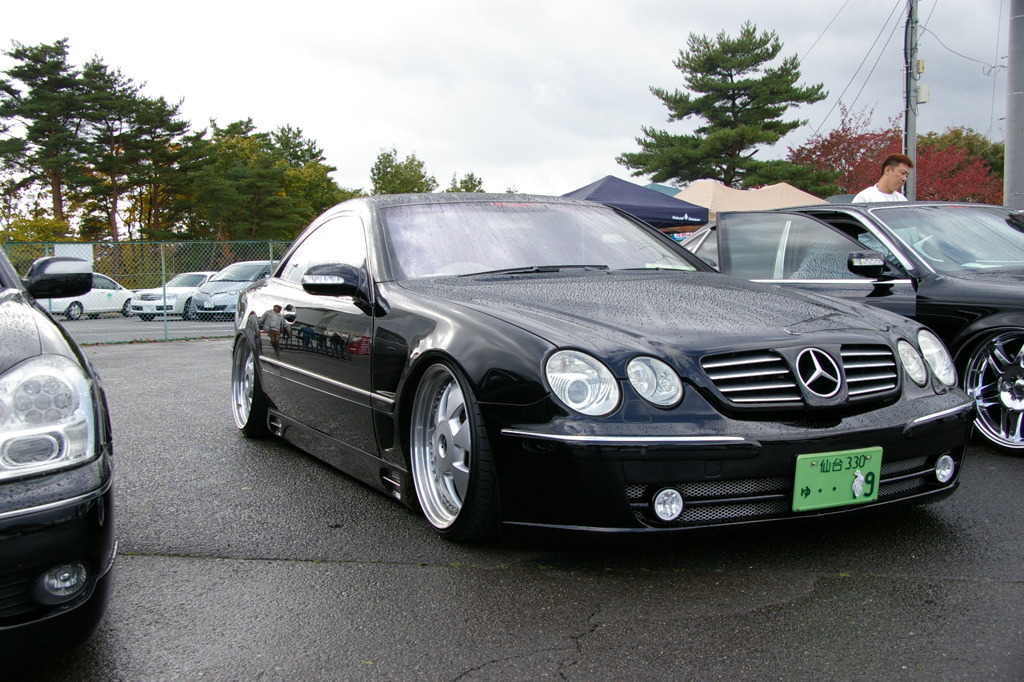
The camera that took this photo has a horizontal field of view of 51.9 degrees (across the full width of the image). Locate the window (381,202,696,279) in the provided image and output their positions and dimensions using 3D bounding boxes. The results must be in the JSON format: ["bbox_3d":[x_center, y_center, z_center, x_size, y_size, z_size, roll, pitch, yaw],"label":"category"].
[{"bbox_3d":[0.138,-0.430,4.603,1.400,0.130,0.750,-2,33,-27],"label":"window"}]

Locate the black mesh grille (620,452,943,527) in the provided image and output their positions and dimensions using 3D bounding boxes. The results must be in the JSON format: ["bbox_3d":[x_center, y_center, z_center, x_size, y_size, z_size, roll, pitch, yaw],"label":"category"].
[{"bbox_3d":[0.909,0.426,3.136,1.240,0.145,0.200,-2,3,-27],"label":"black mesh grille"}]

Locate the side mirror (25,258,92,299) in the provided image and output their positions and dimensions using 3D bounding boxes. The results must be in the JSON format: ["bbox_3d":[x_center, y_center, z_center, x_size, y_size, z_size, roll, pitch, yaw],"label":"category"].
[{"bbox_3d":[-1.507,-0.211,3.500,0.200,0.140,0.115,-2,3,-29],"label":"side mirror"}]

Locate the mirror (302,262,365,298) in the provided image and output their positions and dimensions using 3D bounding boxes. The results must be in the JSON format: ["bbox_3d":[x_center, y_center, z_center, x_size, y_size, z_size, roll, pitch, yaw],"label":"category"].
[{"bbox_3d":[-0.716,-0.237,4.182,0.220,0.142,0.130,-2,3,-27],"label":"mirror"}]

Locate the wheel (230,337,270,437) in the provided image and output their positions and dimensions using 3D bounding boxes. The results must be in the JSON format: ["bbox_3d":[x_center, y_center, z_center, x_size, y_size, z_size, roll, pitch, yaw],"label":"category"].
[{"bbox_3d":[-1.433,0.237,6.077,0.250,0.635,0.635,1,2,-27],"label":"wheel"}]

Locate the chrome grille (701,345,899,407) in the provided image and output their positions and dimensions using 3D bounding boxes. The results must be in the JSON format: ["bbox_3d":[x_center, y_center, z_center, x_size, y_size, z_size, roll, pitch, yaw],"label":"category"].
[{"bbox_3d":[0.898,0.101,3.134,0.775,0.175,0.130,-2,3,-27],"label":"chrome grille"}]

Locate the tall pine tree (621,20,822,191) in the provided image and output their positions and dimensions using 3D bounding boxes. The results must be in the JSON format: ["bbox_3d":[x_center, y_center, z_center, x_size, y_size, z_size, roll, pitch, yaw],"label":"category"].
[{"bbox_3d":[7.256,-5.961,36.243,6.795,9.752,6.455,-1,3,0],"label":"tall pine tree"}]

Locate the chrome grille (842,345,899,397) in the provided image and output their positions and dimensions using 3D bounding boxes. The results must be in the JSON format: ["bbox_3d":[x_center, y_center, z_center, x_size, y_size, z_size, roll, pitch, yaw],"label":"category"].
[{"bbox_3d":[1.109,0.084,3.251,0.290,0.150,0.100,-2,3,-27],"label":"chrome grille"}]

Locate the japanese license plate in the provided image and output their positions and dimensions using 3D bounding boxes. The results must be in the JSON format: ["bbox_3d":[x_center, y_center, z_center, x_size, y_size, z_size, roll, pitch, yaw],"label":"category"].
[{"bbox_3d":[0.949,0.399,3.055,0.330,0.165,0.020,-2,8,-27],"label":"japanese license plate"}]

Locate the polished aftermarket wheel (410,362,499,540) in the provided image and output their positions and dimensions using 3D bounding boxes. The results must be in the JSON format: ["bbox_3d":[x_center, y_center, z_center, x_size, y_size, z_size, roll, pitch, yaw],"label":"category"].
[{"bbox_3d":[-0.131,0.347,3.505,0.250,0.635,0.635,1,2,-27],"label":"polished aftermarket wheel"}]

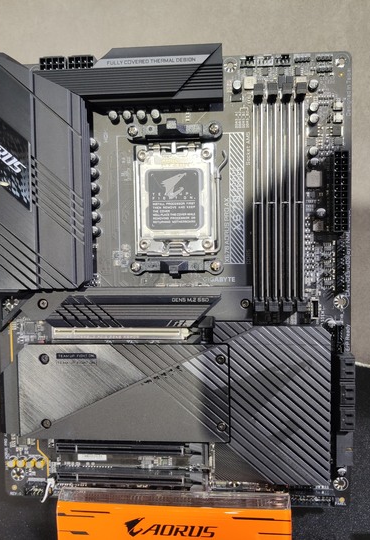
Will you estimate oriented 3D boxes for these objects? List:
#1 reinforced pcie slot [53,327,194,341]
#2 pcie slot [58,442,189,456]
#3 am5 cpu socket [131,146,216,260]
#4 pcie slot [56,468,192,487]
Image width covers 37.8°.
[{"bbox_3d":[-0.044,0.042,0.371,0.093,0.009,0.011,0,3,6],"label":"reinforced pcie slot"},{"bbox_3d":[-0.042,0.122,0.375,0.092,0.008,0.011,0,3,6],"label":"pcie slot"},{"bbox_3d":[-0.006,-0.047,0.364,0.055,0.074,0.007,0,3,6],"label":"am5 cpu socket"},{"bbox_3d":[-0.042,0.143,0.376,0.092,0.008,0.011,0,3,6],"label":"pcie slot"}]

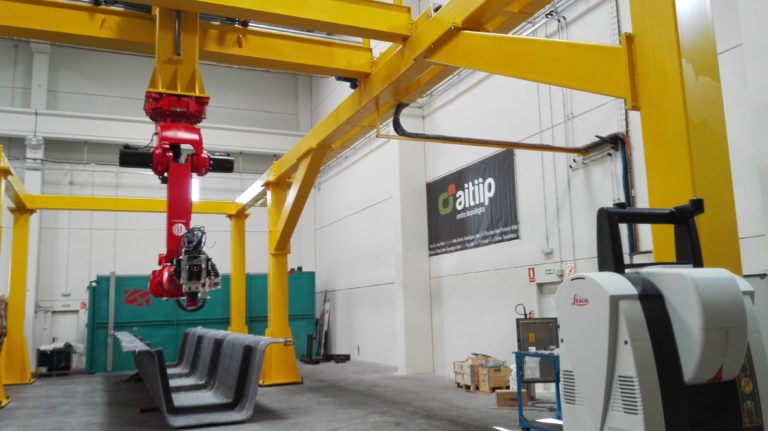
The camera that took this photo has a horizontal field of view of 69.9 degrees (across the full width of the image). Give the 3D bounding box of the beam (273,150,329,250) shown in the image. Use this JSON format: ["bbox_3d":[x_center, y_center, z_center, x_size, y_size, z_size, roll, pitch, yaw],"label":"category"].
[{"bbox_3d":[-2.001,-0.254,12.420,0.330,0.400,3.627,2,-41,-26],"label":"beam"}]

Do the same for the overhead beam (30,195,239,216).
[{"bbox_3d":[-7.524,-0.321,16.794,5.985,0.430,0.285,1,-9,-20],"label":"overhead beam"}]

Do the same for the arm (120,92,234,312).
[{"bbox_3d":[-2.450,-0.194,6.505,1.305,2.630,0.891,2,-9,-23],"label":"arm"}]

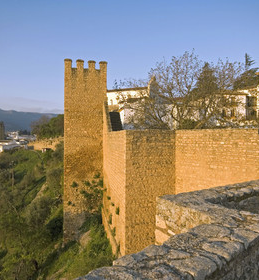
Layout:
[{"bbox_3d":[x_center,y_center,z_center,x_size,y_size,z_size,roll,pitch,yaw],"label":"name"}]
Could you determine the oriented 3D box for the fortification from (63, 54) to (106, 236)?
[{"bbox_3d":[-3.458,0.796,20.500,3.023,13.191,3.175,0,0,-10],"label":"fortification"}]

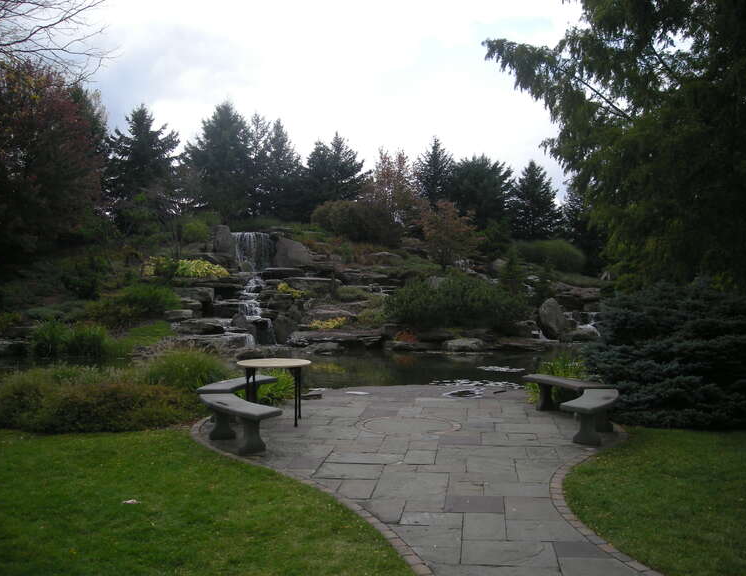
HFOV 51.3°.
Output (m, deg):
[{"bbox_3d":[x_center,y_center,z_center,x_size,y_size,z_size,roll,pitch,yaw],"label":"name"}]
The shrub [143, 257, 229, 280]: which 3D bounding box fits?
[{"bbox_3d":[-5.812,-0.608,24.200,2.560,0.750,1.300,0,1,0],"label":"shrub"}]

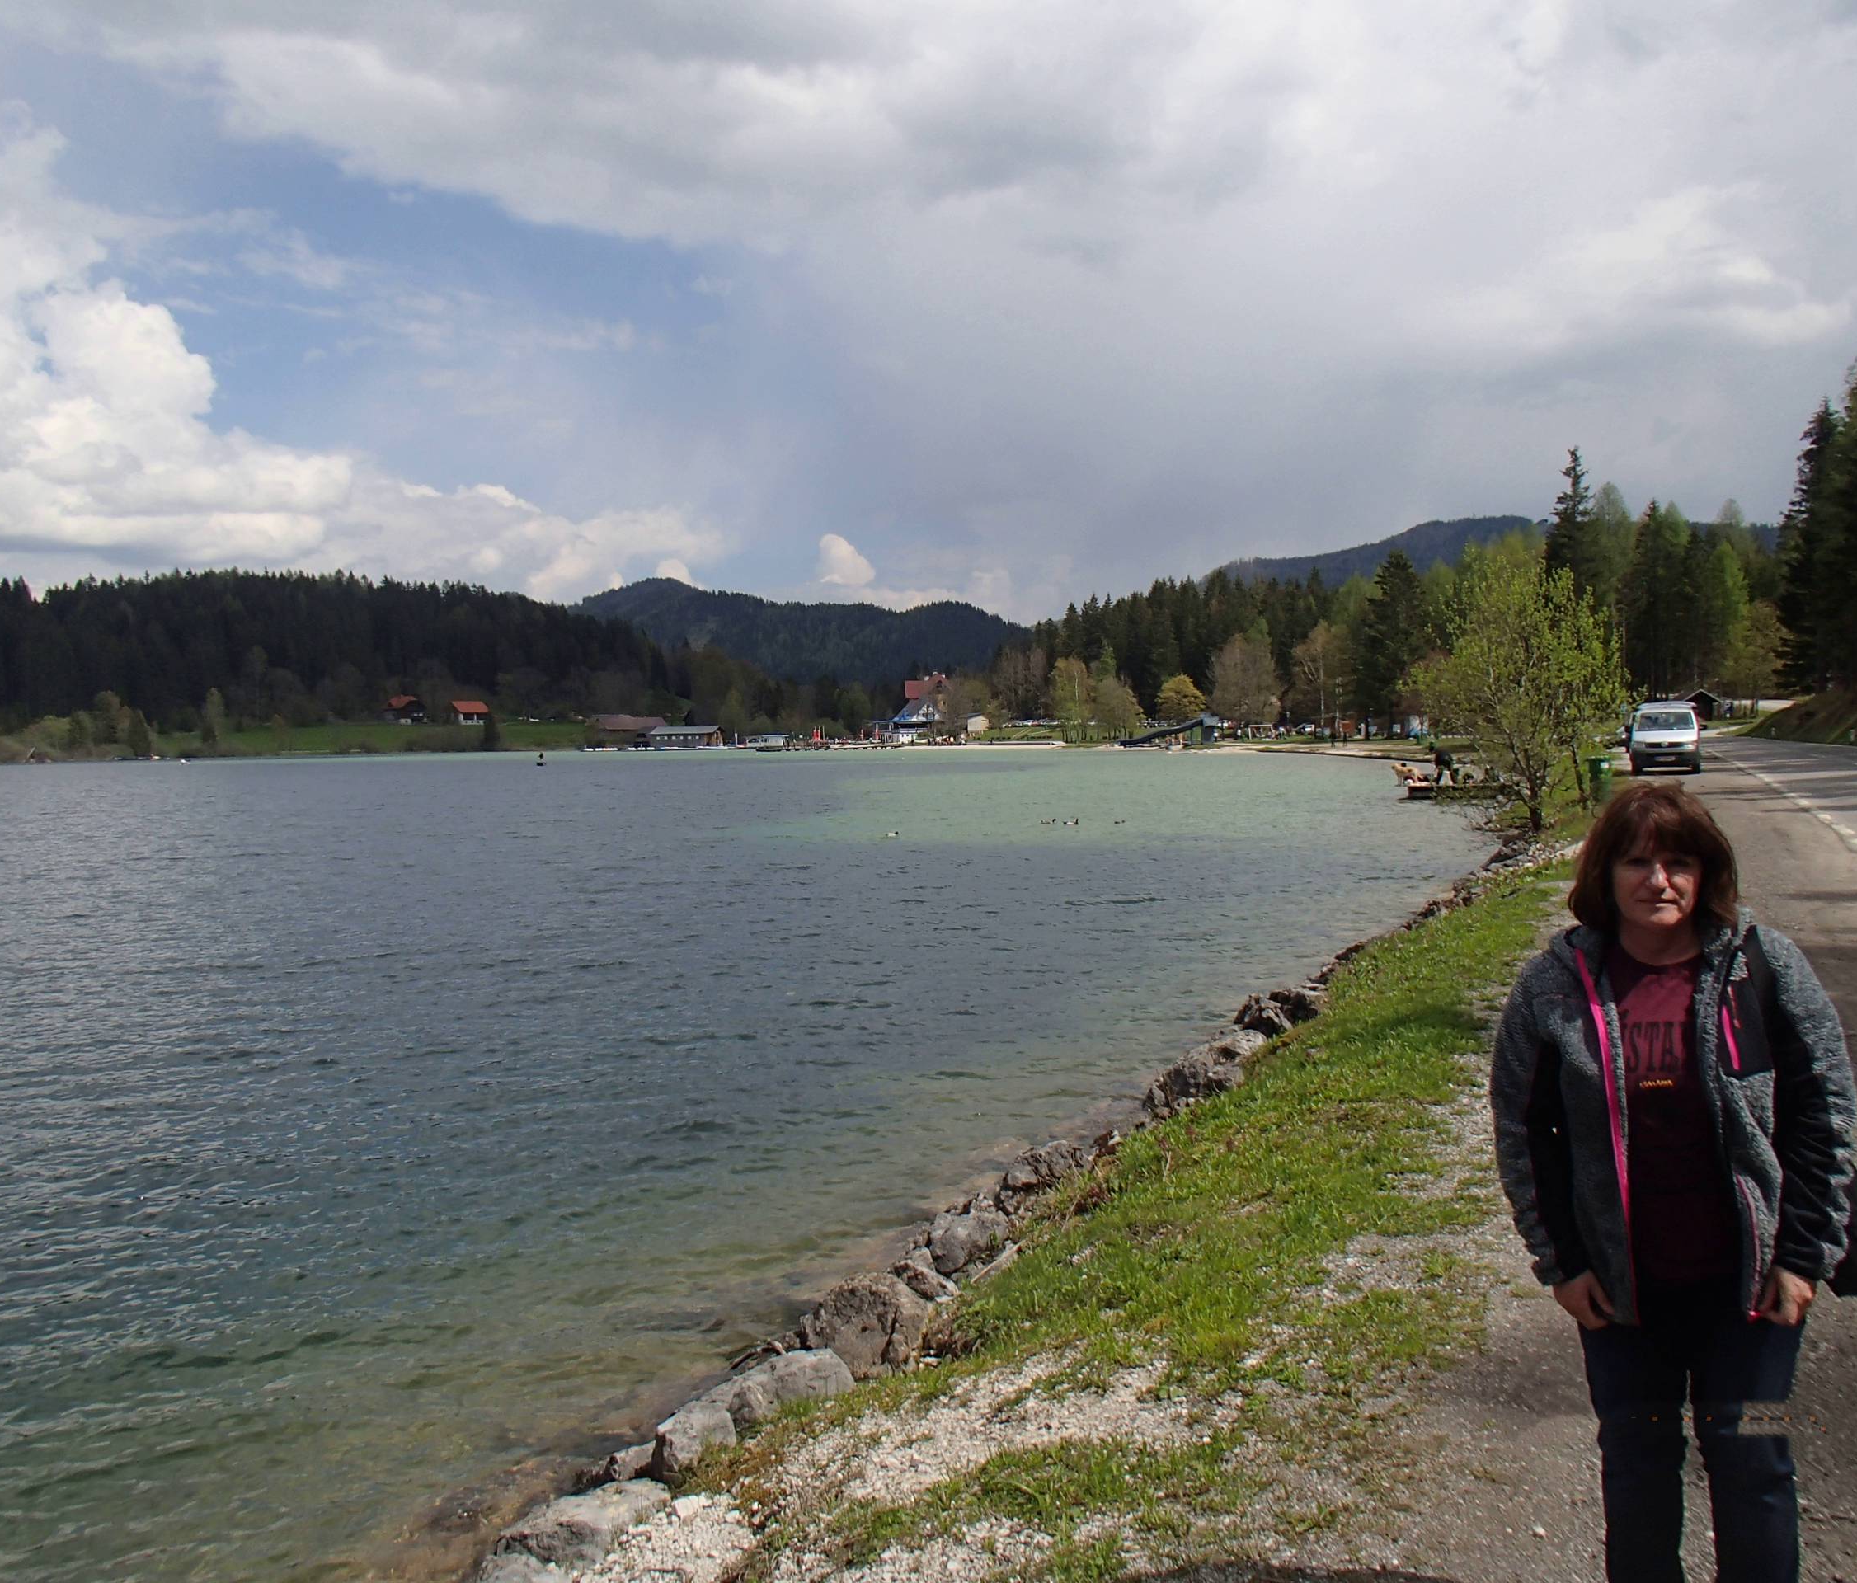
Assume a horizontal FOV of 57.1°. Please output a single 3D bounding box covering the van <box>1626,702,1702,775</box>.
[{"bbox_3d":[23.150,-1.700,53.800,1.930,2.150,4.900,0,2,23],"label":"van"}]

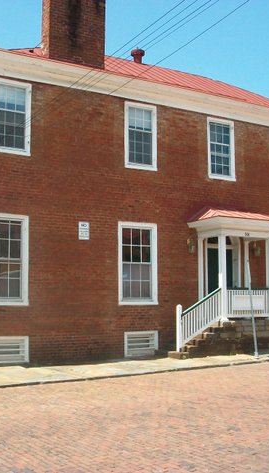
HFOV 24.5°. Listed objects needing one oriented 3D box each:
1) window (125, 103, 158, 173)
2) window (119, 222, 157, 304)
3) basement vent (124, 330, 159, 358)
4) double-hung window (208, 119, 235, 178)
[{"bbox_3d":[0.184,-2.768,17.237,1.060,1.875,0.120,4,-7,-31],"label":"window"},{"bbox_3d":[0.111,0.745,16.799,1.250,2.215,0.120,4,-7,-31],"label":"window"},{"bbox_3d":[0.211,2.961,17.072,1.090,0.660,0.100,3,-6,-33],"label":"basement vent"},{"bbox_3d":[2.602,-2.584,18.513,1.031,1.875,0.150,3,-7,-31],"label":"double-hung window"}]

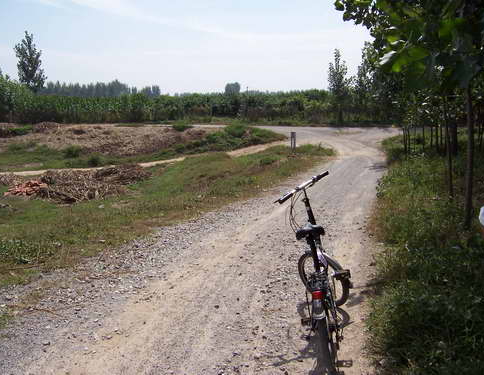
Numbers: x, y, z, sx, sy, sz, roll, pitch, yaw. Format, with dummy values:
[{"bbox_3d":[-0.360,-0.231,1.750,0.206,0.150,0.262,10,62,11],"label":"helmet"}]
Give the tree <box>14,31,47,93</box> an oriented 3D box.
[{"bbox_3d":[-20.411,-10.986,46.801,3.191,8.498,3.191,0,10,0],"label":"tree"}]

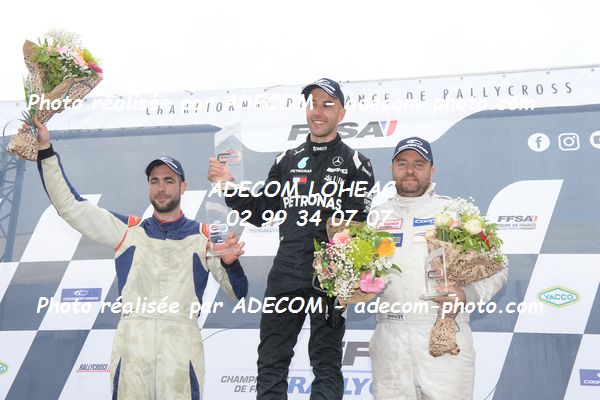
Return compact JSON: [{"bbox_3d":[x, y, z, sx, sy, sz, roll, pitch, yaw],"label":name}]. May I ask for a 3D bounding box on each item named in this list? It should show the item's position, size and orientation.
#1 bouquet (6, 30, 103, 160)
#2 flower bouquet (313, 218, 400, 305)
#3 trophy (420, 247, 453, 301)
[{"bbox_3d":[-1.075,-0.447,3.420,0.370,0.570,0.330,23,6,-18],"label":"bouquet"},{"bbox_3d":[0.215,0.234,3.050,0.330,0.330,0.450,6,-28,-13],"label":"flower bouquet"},{"bbox_3d":[0.507,0.273,2.970,0.115,0.197,0.060,-6,-6,6],"label":"trophy"}]

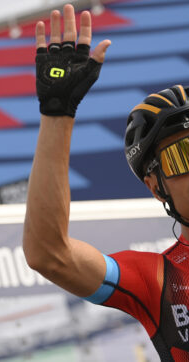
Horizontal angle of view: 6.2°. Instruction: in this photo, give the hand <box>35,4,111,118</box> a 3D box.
[{"bbox_3d":[-0.035,-0.201,2.950,0.125,0.190,0.060,3,-5,-4],"label":"hand"}]

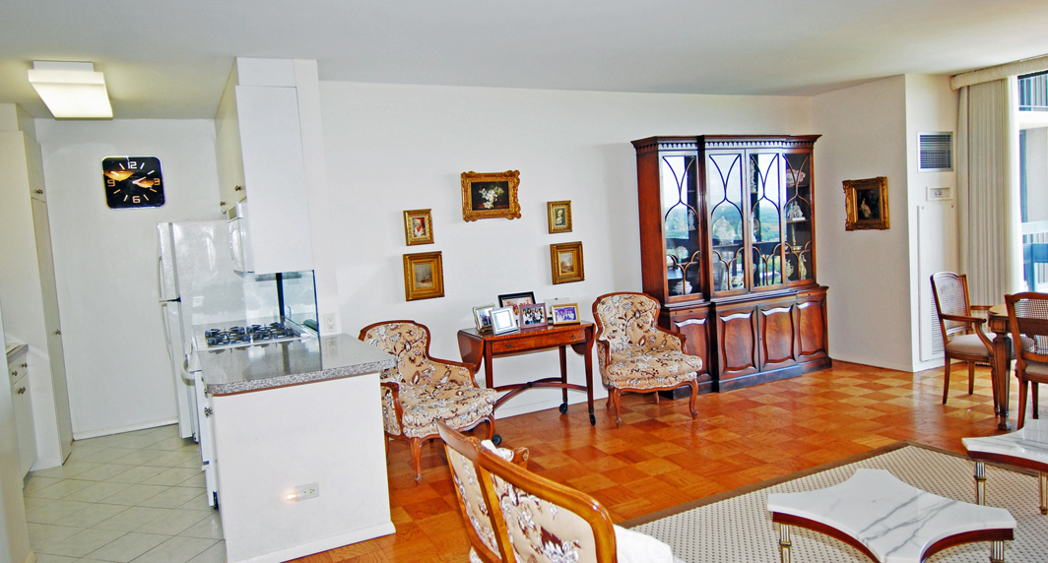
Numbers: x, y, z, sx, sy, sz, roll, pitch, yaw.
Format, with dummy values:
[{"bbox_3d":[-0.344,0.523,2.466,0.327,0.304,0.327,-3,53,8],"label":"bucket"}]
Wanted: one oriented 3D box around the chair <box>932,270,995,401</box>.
[{"bbox_3d":[3.368,0.416,4.701,0.580,0.970,0.560,-6,5,-28],"label":"chair"}]

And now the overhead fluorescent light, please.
[{"bbox_3d":[-3.039,-1.279,4.358,0.377,0.126,1.102,-6,4,-29],"label":"overhead fluorescent light"}]

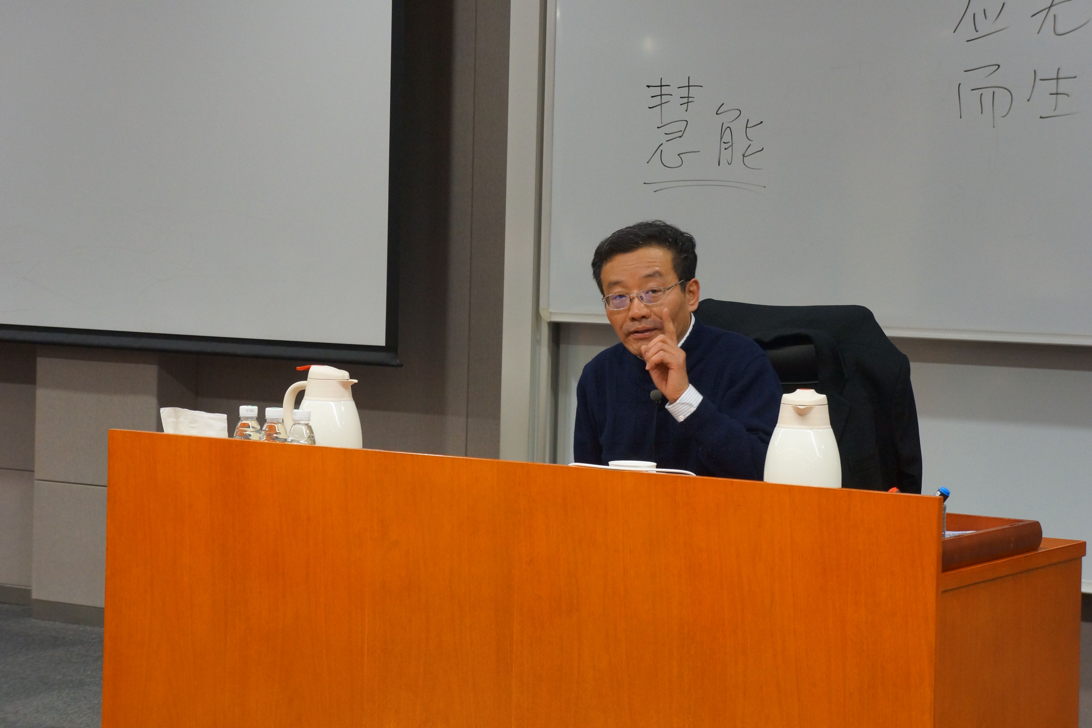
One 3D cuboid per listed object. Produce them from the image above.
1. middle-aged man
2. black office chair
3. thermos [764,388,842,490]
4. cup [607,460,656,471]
[{"bbox_3d":[0.190,0.366,4.498,0.520,1.240,0.720,3,3,32],"label":"middle-aged man"},{"bbox_3d":[0.343,0.437,4.665,0.630,1.090,0.660,3,3,32],"label":"black office chair"},{"bbox_3d":[0.403,0.159,3.848,0.121,0.241,0.142,2,3,11],"label":"thermos"},{"bbox_3d":[0.144,0.212,4.097,0.079,0.096,0.079,1,3,0],"label":"cup"}]

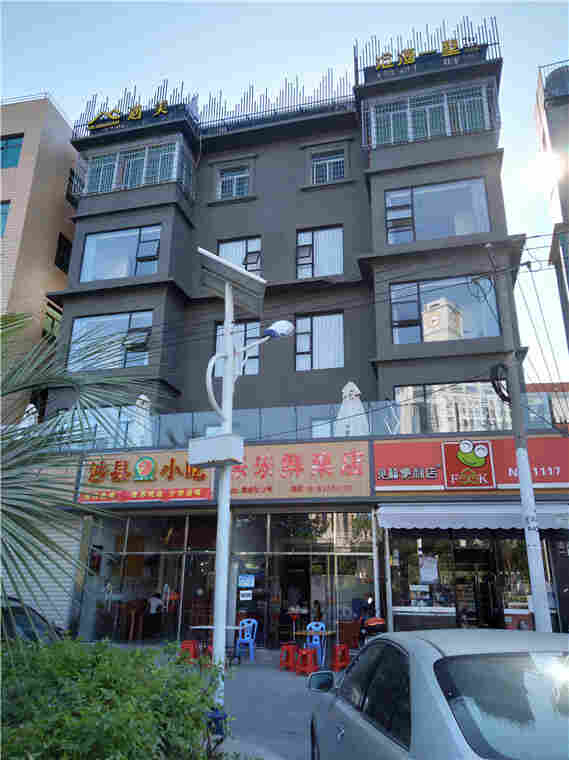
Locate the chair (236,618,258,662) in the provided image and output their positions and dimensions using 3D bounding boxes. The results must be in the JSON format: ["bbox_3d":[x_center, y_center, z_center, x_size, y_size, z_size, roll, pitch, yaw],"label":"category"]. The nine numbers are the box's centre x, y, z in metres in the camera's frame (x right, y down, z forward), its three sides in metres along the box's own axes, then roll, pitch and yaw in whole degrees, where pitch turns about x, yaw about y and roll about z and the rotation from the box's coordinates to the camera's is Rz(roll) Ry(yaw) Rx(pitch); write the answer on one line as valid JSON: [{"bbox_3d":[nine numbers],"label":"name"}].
[{"bbox_3d":[-0.807,5.611,10.880,0.440,0.850,0.500,-4,-19,12],"label":"chair"}]

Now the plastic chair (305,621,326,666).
[{"bbox_3d":[0.624,5.314,10.235,0.430,0.800,0.480,-6,-21,18],"label":"plastic chair"}]

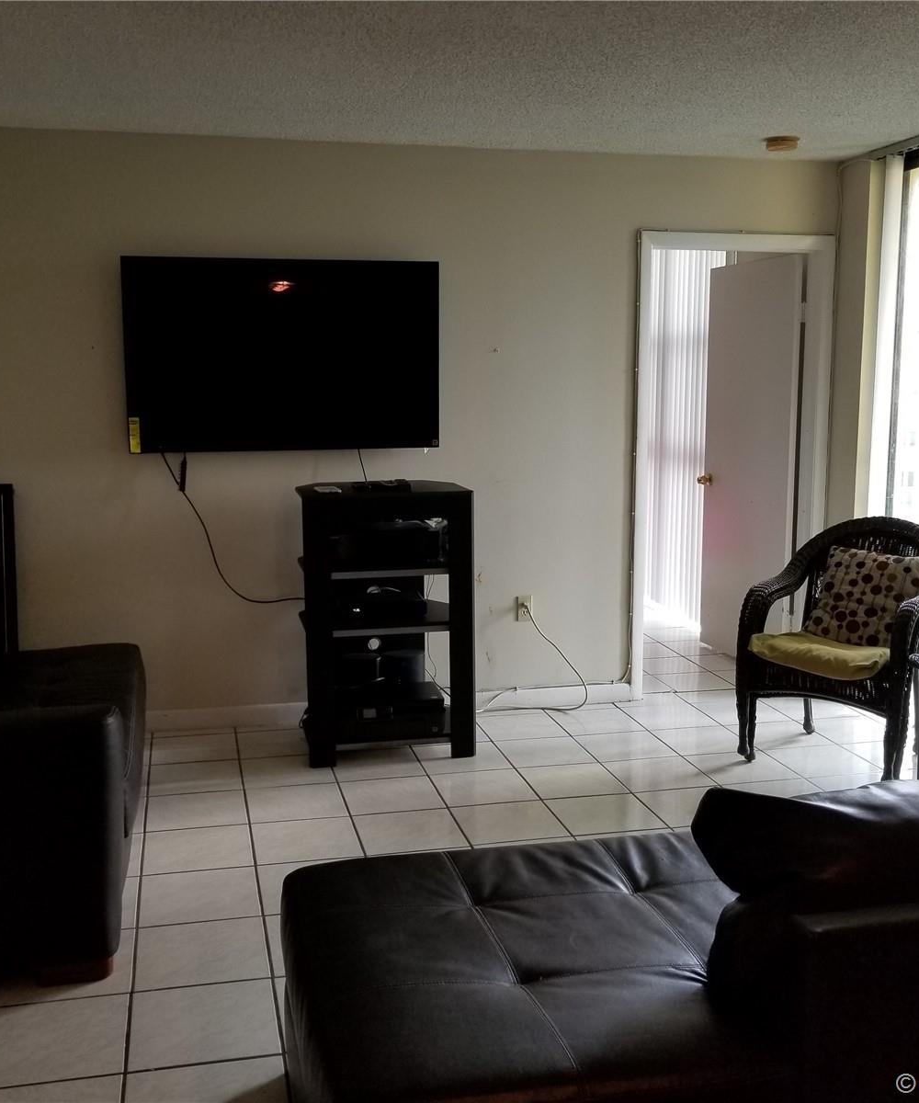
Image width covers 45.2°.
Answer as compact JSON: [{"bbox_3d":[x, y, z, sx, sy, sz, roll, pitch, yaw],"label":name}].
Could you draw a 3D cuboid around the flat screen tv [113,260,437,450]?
[{"bbox_3d":[-0.689,-0.778,4.457,1.245,0.735,0.060,-2,8,-14],"label":"flat screen tv"}]

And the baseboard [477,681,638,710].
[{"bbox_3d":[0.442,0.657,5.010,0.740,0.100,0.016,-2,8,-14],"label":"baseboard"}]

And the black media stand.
[{"bbox_3d":[-0.308,0.267,4.401,0.650,1.030,0.480,-2,8,-14],"label":"black media stand"}]

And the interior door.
[{"bbox_3d":[1.480,-0.418,5.668,0.045,2.030,0.760,-2,8,-18],"label":"interior door"}]

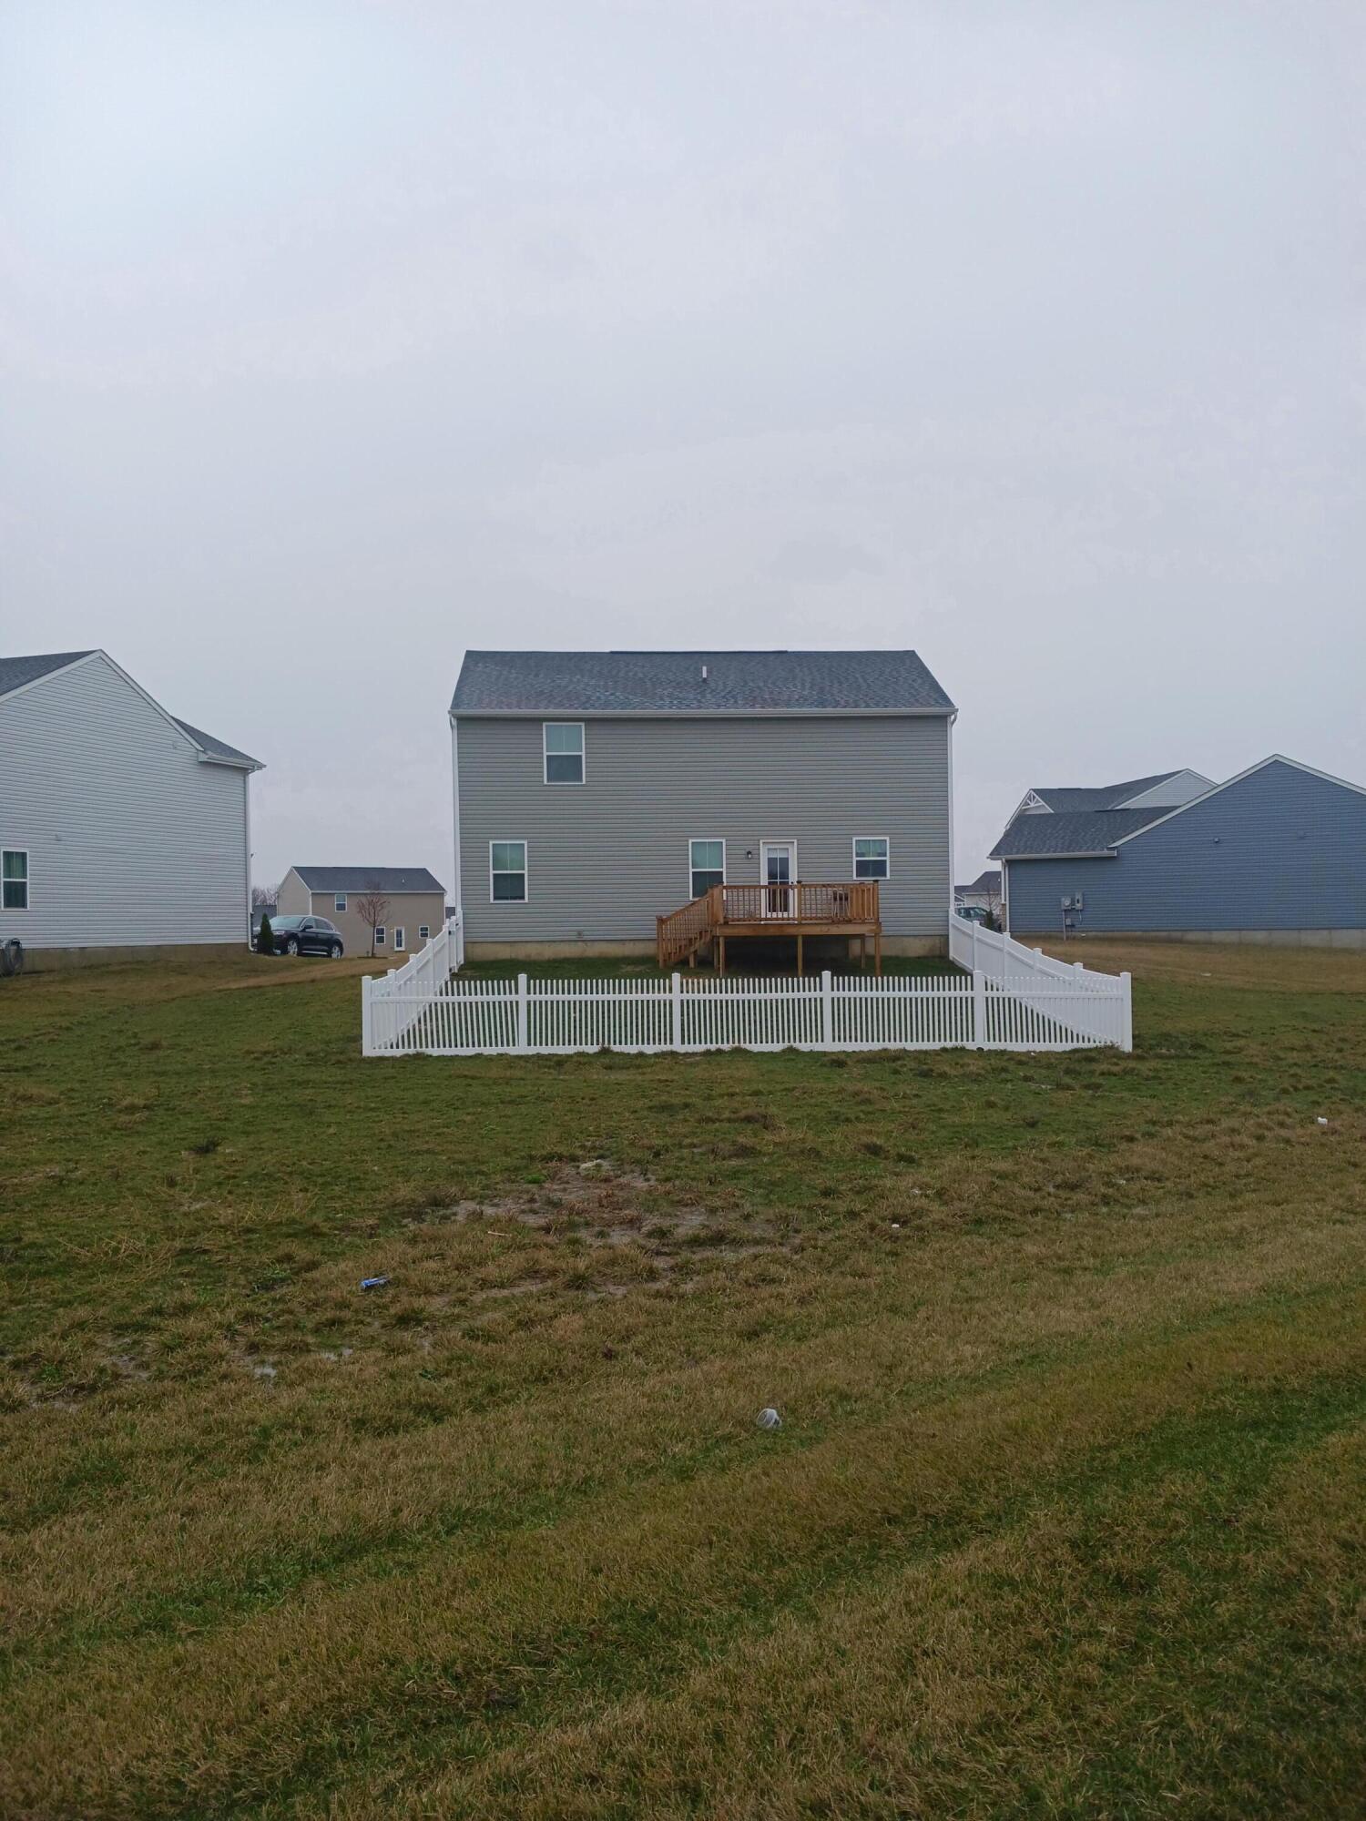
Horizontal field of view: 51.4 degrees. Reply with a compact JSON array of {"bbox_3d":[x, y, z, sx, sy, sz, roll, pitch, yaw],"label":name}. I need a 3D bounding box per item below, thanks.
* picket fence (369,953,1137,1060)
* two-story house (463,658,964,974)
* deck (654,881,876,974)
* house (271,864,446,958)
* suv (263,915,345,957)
[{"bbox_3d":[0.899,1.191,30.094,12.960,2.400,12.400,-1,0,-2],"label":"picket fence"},{"bbox_3d":[0.331,-3.142,41.404,13.160,8.780,9.700,-1,0,-3],"label":"two-story house"},{"bbox_3d":[1.949,0.453,34.966,5.180,2.220,3.750,-1,0,-3],"label":"deck"},{"bbox_3d":[-30.288,0.037,133.758,13.160,8.120,9.700,-1,0,-34],"label":"house"},{"bbox_3d":[-15.908,1.061,58.500,1.900,1.700,4.750,0,0,21],"label":"suv"}]

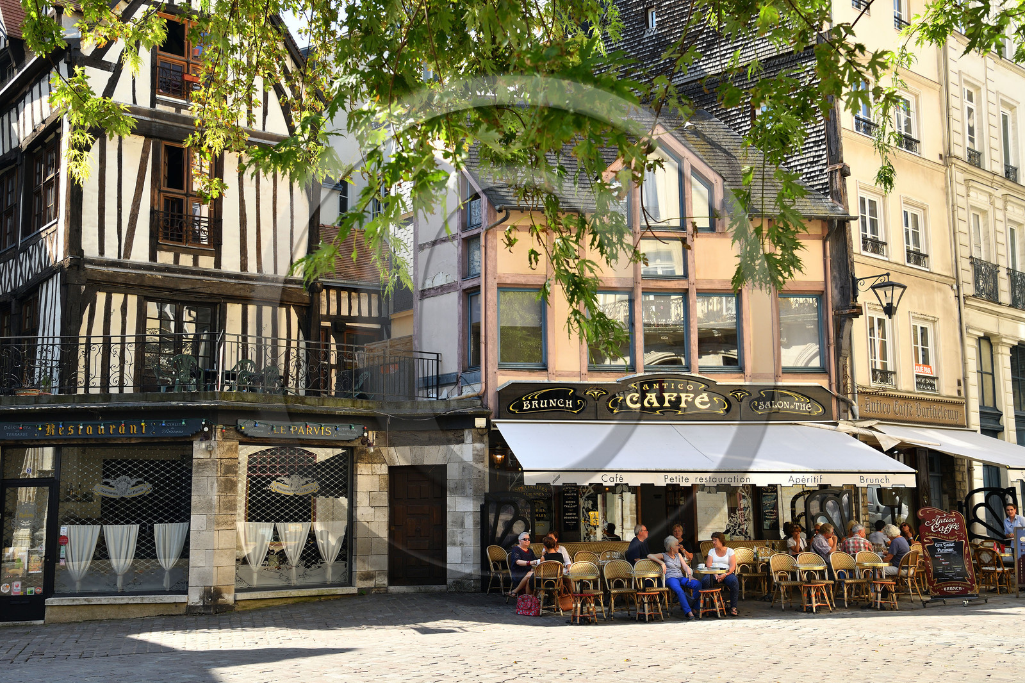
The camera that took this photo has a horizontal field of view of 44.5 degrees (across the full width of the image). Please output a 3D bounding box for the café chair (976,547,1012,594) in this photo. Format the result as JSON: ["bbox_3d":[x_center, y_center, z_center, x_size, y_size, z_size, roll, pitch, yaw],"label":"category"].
[{"bbox_3d":[9.531,4.523,24.739,0.560,0.870,0.480,7,-12,-43],"label":"café chair"}]

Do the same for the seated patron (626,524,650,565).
[{"bbox_3d":[2.254,3.704,20.800,0.800,1.320,0.500,-4,-9,25],"label":"seated patron"}]

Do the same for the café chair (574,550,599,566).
[{"bbox_3d":[1.340,4.072,21.635,0.450,0.880,0.530,1,-9,-10],"label":"café chair"}]

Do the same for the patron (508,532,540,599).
[{"bbox_3d":[0.208,3.863,21.578,0.680,1.200,0.500,-7,-10,40],"label":"patron"}]

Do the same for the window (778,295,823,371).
[{"bbox_3d":[5.493,-0.160,23.831,0.913,1.466,0.100,1,-9,-9],"label":"window"}]

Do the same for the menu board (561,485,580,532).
[{"bbox_3d":[1.099,3.085,23.552,0.308,0.955,0.050,1,-8,-10],"label":"menu board"}]

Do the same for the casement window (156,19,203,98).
[{"bbox_3d":[-6.461,-5.542,24.705,1.211,1.709,0.150,6,-11,-37],"label":"casement window"}]

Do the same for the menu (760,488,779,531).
[{"bbox_3d":[4.902,3.133,23.869,0.322,0.936,0.040,1,-8,-7],"label":"menu"}]

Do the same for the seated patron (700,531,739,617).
[{"bbox_3d":[3.324,3.714,20.002,0.560,1.280,0.820,-2,-8,8],"label":"seated patron"}]

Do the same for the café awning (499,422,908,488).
[{"bbox_3d":[3.251,1.943,22.174,6.749,1.282,3.170,1,-8,-10],"label":"café awning"}]

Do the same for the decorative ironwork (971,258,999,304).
[{"bbox_3d":[11.389,-1.469,30.106,1.260,0.950,0.120,7,-11,-43],"label":"decorative ironwork"}]

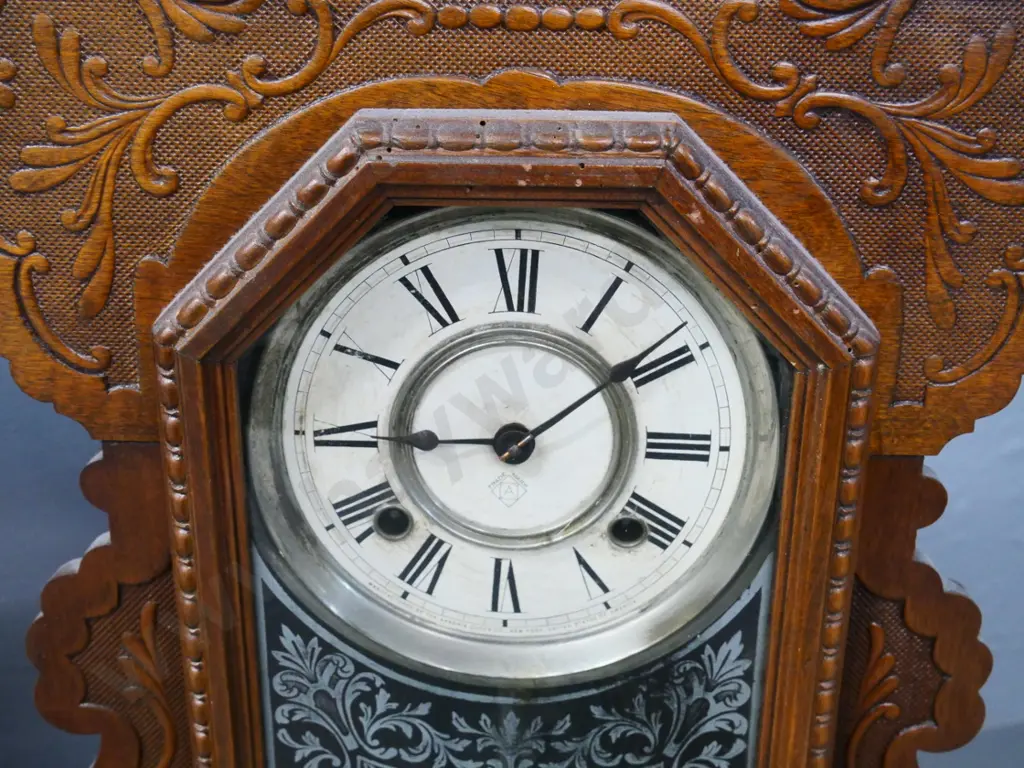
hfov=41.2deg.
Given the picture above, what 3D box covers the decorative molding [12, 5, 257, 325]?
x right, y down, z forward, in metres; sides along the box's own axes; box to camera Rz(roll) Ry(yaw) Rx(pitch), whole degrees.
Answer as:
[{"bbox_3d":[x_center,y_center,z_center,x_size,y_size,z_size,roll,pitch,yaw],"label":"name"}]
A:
[{"bbox_3d":[-0.102,-0.057,0.367,0.067,0.083,0.008,1,22,2],"label":"decorative molding"}]

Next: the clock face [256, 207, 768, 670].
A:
[{"bbox_3d":[0.000,0.020,0.398,0.153,0.153,0.014,1,21,2],"label":"clock face"}]

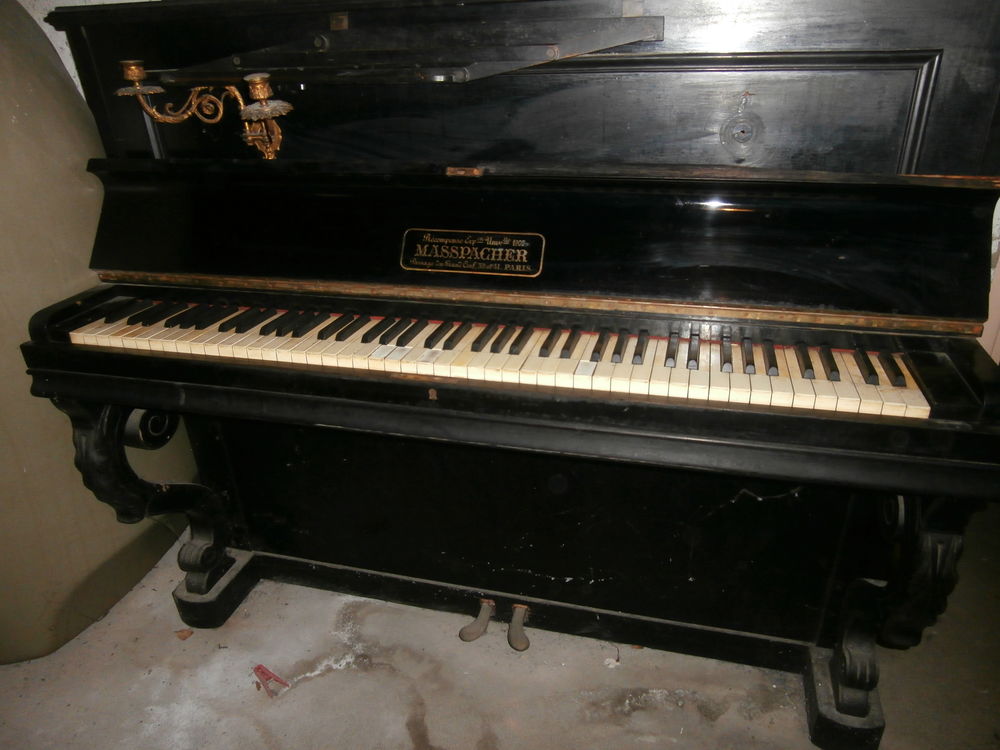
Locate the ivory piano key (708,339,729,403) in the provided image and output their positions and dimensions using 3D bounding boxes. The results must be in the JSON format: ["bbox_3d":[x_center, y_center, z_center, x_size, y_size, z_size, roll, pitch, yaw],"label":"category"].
[{"bbox_3d":[0.281,-0.006,0.889,0.023,0.019,0.138,5,27,14],"label":"ivory piano key"}]

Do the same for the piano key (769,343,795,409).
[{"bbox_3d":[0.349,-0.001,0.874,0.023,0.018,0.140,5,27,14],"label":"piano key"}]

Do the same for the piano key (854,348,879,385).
[{"bbox_3d":[0.453,-0.015,0.860,0.012,0.011,0.092,5,27,14],"label":"piano key"}]

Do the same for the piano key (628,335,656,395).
[{"bbox_3d":[0.191,-0.014,0.915,0.023,0.018,0.141,5,26,14],"label":"piano key"}]

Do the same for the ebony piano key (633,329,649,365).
[{"bbox_3d":[0.188,-0.037,0.927,0.012,0.011,0.092,5,27,14],"label":"ebony piano key"}]

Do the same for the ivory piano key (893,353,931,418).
[{"bbox_3d":[0.485,0.012,0.837,0.023,0.019,0.138,5,27,14],"label":"ivory piano key"}]

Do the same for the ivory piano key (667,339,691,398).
[{"bbox_3d":[0.237,-0.010,0.903,0.023,0.018,0.141,5,26,14],"label":"ivory piano key"}]

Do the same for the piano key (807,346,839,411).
[{"bbox_3d":[0.395,0.004,0.861,0.022,0.018,0.137,5,27,14],"label":"piano key"}]

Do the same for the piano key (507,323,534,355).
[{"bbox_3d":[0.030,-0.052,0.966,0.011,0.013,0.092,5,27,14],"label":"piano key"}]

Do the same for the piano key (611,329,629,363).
[{"bbox_3d":[0.162,-0.040,0.933,0.012,0.011,0.092,5,27,14],"label":"piano key"}]

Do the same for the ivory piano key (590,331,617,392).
[{"bbox_3d":[0.145,-0.018,0.923,0.023,0.019,0.138,5,27,14],"label":"ivory piano key"}]

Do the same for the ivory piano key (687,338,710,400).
[{"bbox_3d":[0.258,-0.008,0.894,0.023,0.019,0.138,5,27,14],"label":"ivory piano key"}]

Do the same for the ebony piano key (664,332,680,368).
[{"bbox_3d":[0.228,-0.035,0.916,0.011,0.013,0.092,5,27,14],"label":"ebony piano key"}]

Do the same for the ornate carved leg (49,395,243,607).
[{"bbox_3d":[-0.667,0.224,1.375,0.063,0.552,0.300,5,27,14],"label":"ornate carved leg"}]

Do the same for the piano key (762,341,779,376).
[{"bbox_3d":[0.348,-0.023,0.890,0.013,0.011,0.096,5,26,14],"label":"piano key"}]

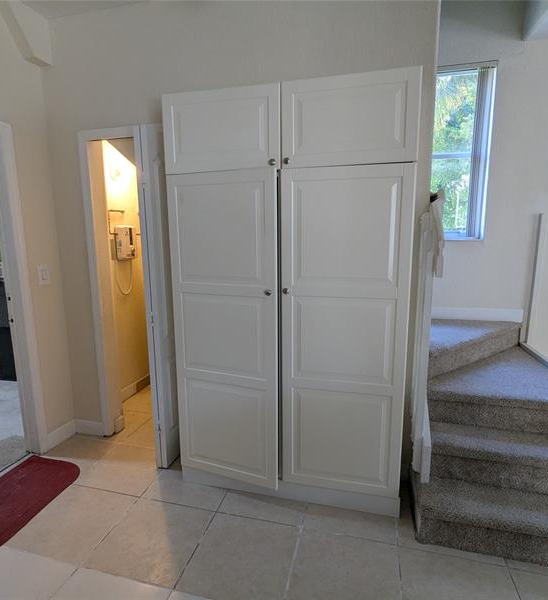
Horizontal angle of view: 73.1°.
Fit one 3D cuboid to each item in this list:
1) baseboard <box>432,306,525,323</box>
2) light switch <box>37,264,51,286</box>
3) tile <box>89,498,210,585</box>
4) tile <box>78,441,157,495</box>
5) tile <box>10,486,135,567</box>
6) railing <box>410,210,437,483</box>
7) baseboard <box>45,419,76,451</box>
[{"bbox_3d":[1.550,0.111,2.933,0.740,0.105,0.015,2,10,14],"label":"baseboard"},{"bbox_3d":[-1.508,-0.161,2.429,0.010,0.122,0.080,2,10,14],"label":"light switch"},{"bbox_3d":[-0.582,1.153,1.790,0.453,0.010,0.453,2,10,14],"label":"tile"},{"bbox_3d":[-0.914,1.065,2.336,0.453,0.010,0.453,2,10,14],"label":"tile"},{"bbox_3d":[-1.024,1.137,1.899,0.453,0.010,0.453,2,10,14],"label":"tile"},{"bbox_3d":[0.783,0.245,1.907,0.080,1.360,0.270,2,10,14],"label":"railing"},{"bbox_3d":[-1.495,0.957,2.622,0.015,0.112,0.215,2,10,14],"label":"baseboard"}]

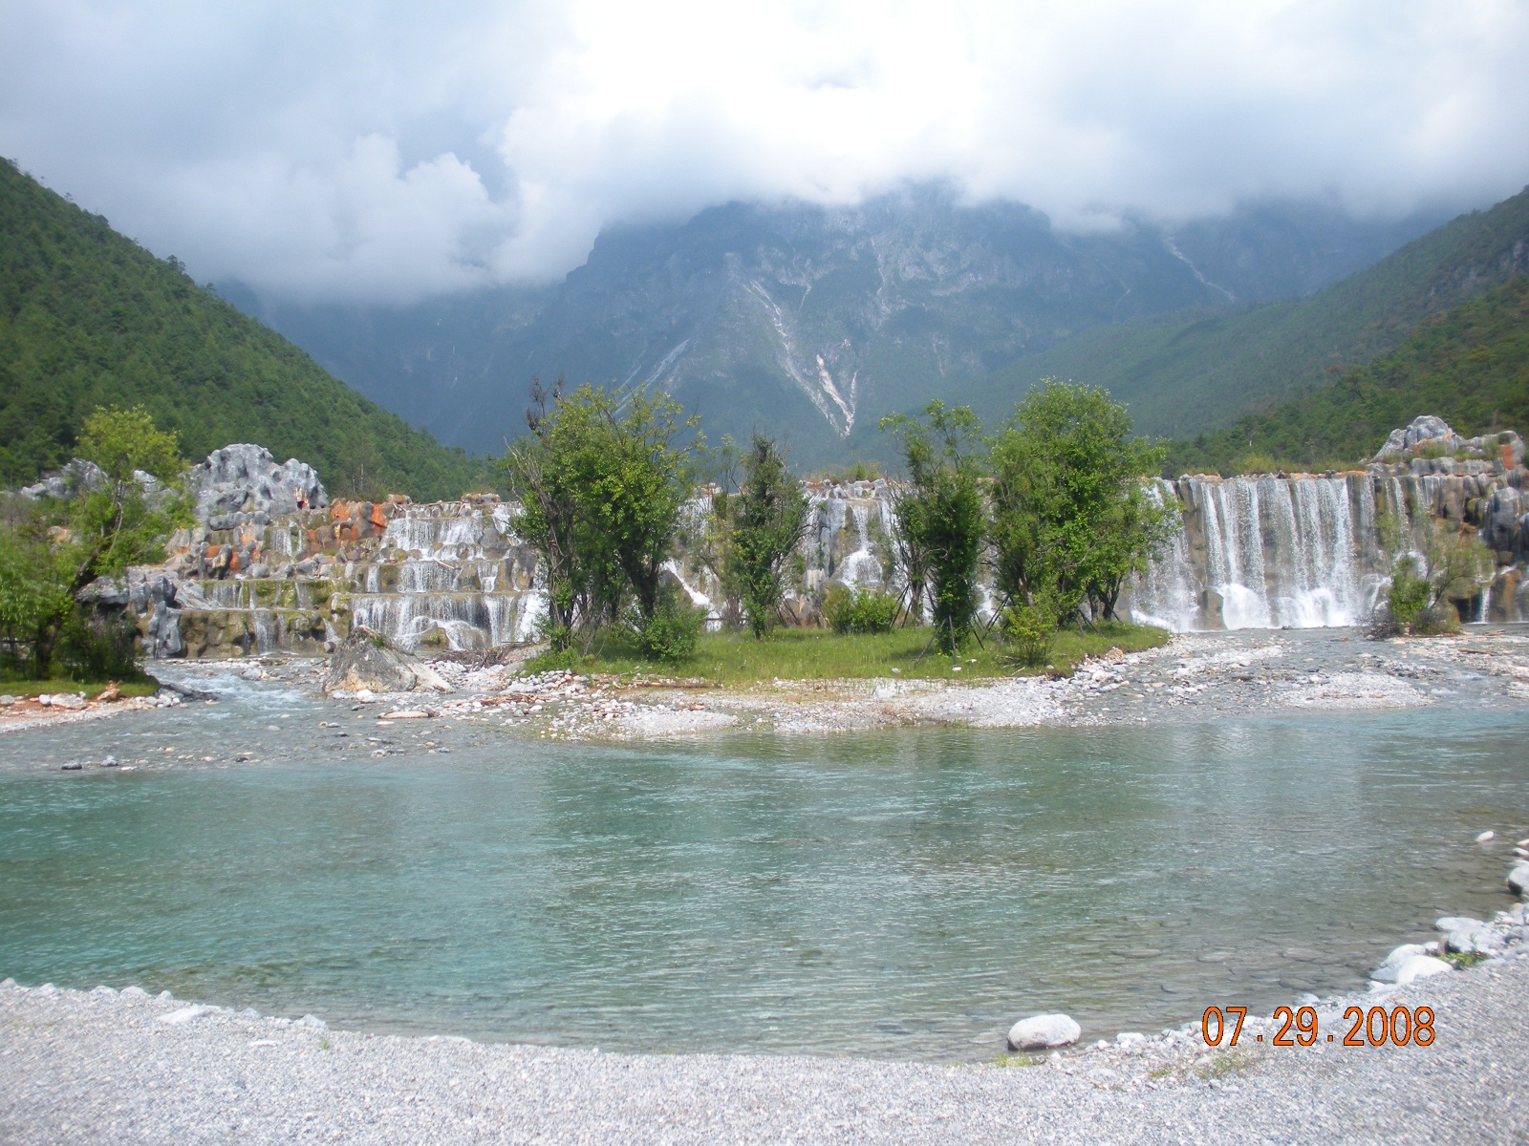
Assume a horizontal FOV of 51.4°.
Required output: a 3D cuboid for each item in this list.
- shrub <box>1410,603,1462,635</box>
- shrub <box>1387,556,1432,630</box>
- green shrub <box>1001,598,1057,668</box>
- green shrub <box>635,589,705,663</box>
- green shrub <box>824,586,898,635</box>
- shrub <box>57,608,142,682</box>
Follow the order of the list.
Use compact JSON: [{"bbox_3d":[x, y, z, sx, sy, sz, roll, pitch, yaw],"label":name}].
[{"bbox_3d":[19.437,1.330,46.000,1.520,0.970,1.440,0,1,0],"label":"shrub"},{"bbox_3d":[18.782,0.609,46.300,1.360,2.230,1.290,0,1,0],"label":"shrub"},{"bbox_3d":[5.445,1.232,32.800,1.160,1.450,1.100,0,1,0],"label":"green shrub"},{"bbox_3d":[-2.018,1.137,34.000,1.510,1.580,1.430,0,1,0],"label":"green shrub"},{"bbox_3d":[2.769,1.094,45.500,2.150,1.400,2.050,0,1,0],"label":"green shrub"},{"bbox_3d":[-12.739,1.375,30.500,1.630,1.400,1.550,0,1,0],"label":"shrub"}]

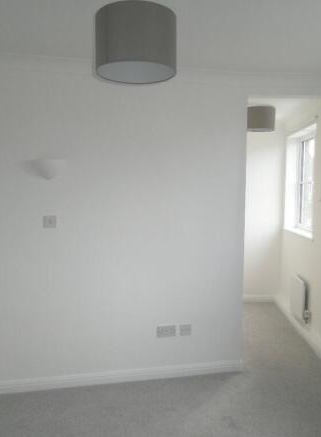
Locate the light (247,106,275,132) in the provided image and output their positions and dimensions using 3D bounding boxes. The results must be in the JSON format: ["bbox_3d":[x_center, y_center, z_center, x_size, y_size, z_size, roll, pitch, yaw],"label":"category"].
[{"bbox_3d":[0.945,-0.946,3.868,0.305,0.203,0.305,0,5,0],"label":"light"}]

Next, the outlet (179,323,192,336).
[{"bbox_3d":[0.192,0.850,3.057,0.087,0.087,0.012,-1,5,-12],"label":"outlet"}]

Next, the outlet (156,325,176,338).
[{"bbox_3d":[0.047,0.851,3.026,0.147,0.087,0.012,-1,5,-12],"label":"outlet"}]

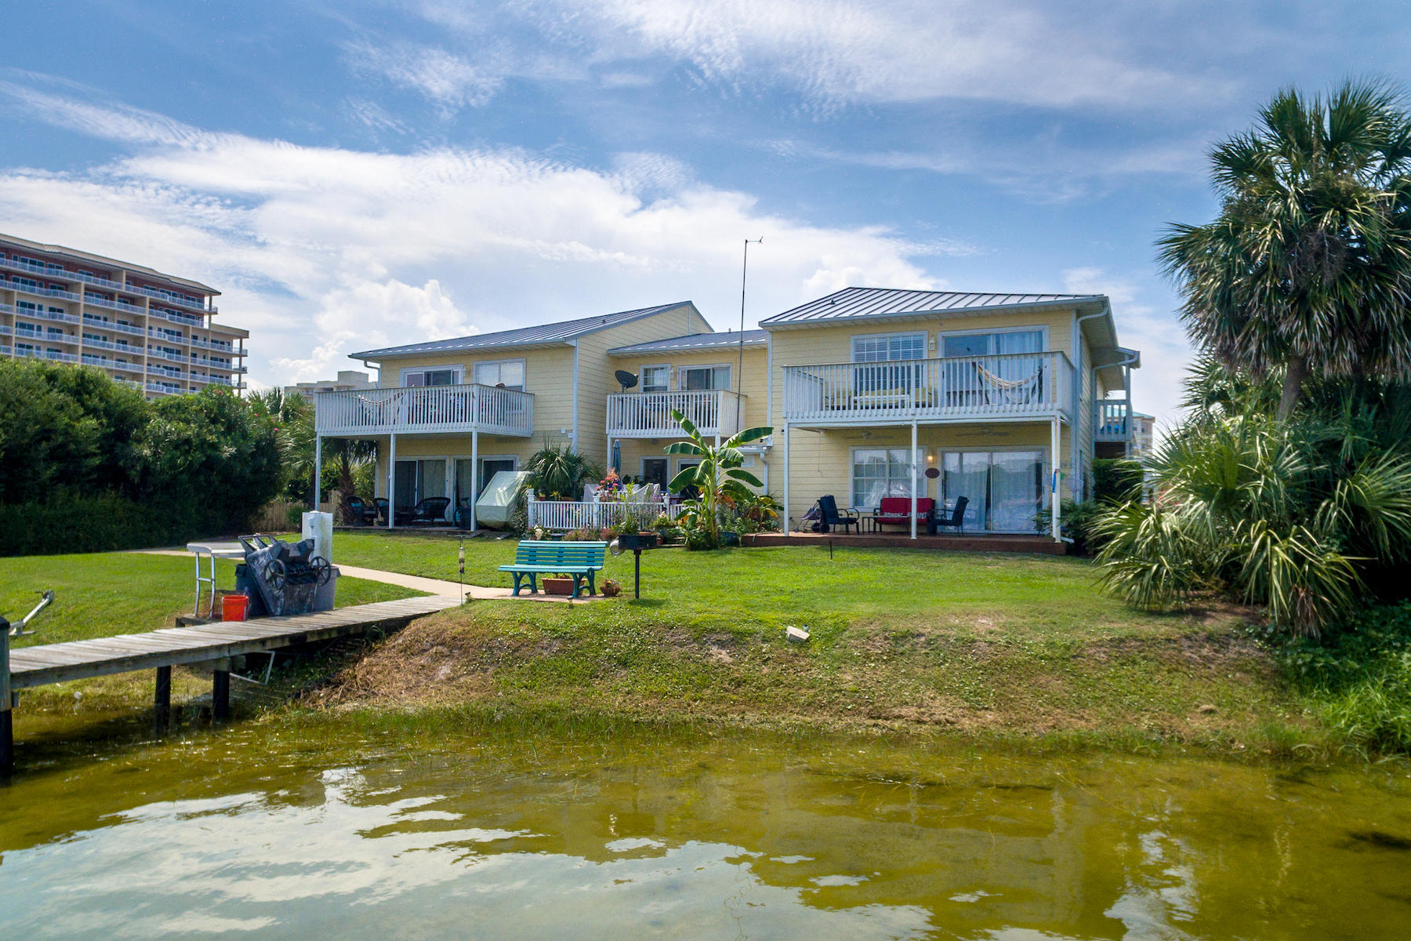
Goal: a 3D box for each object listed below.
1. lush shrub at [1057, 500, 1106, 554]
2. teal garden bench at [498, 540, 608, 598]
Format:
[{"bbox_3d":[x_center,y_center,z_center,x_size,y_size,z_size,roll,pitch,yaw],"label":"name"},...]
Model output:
[{"bbox_3d":[8.150,1.220,17.100,1.250,1.250,1.200,0,-2,22],"label":"lush shrub"},{"bbox_3d":[-2.351,1.528,12.111,1.540,0.820,0.630,0,-2,19],"label":"teal garden bench"}]

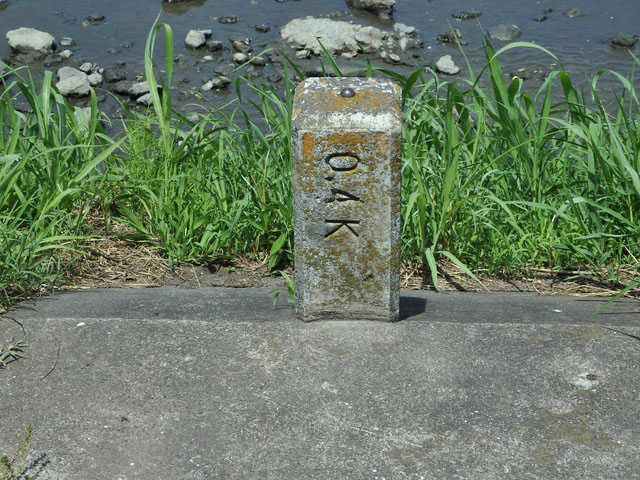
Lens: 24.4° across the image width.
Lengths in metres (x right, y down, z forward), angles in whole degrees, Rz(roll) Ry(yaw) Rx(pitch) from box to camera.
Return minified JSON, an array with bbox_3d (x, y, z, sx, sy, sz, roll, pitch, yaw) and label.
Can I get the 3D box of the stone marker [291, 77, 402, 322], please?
[{"bbox_3d":[0.046,-0.063,2.345,0.166,0.356,0.168,1,30,3],"label":"stone marker"}]

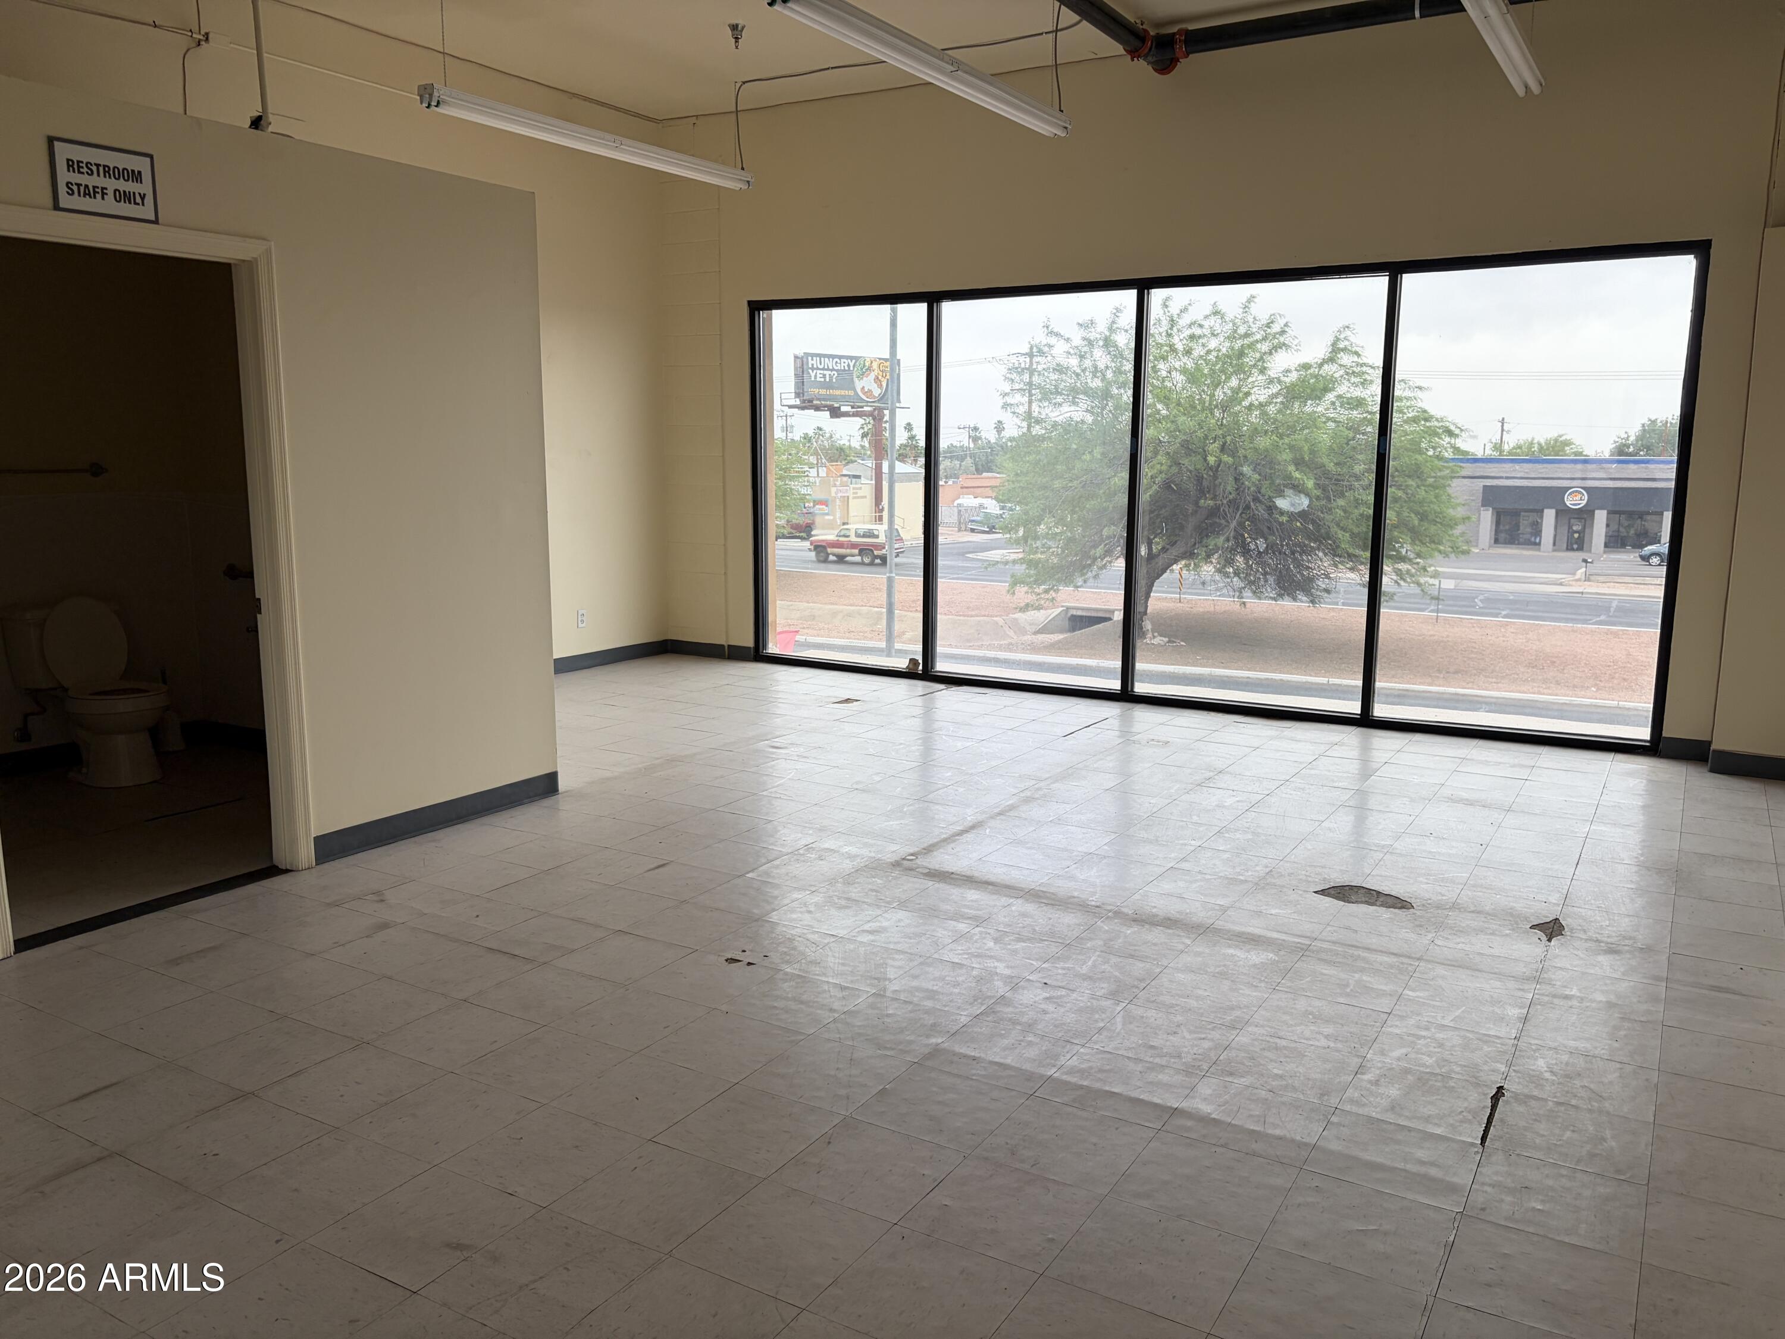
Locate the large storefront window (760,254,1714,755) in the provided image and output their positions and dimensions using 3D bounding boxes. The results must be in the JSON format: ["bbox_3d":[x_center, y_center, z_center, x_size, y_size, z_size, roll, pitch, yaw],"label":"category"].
[{"bbox_3d":[1.408,-1.015,7.777,5.500,2.430,0.100,6,11,31],"label":"large storefront window"}]

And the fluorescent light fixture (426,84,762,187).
[{"bbox_3d":[-1.539,-2.833,7.281,0.110,0.105,2.440,6,11,31],"label":"fluorescent light fixture"}]

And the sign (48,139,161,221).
[{"bbox_3d":[-2.313,-1.432,3.939,0.015,0.203,0.305,6,11,31],"label":"sign"}]

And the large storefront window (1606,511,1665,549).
[{"bbox_3d":[45.475,-8.518,82.489,3.273,2.212,0.120,6,11,31],"label":"large storefront window"}]

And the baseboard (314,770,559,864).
[{"bbox_3d":[-1.742,0.561,5.248,0.015,0.100,1.185,6,11,31],"label":"baseboard"}]

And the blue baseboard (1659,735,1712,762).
[{"bbox_3d":[3.847,0.387,6.508,0.215,0.102,0.015,6,11,31],"label":"blue baseboard"}]

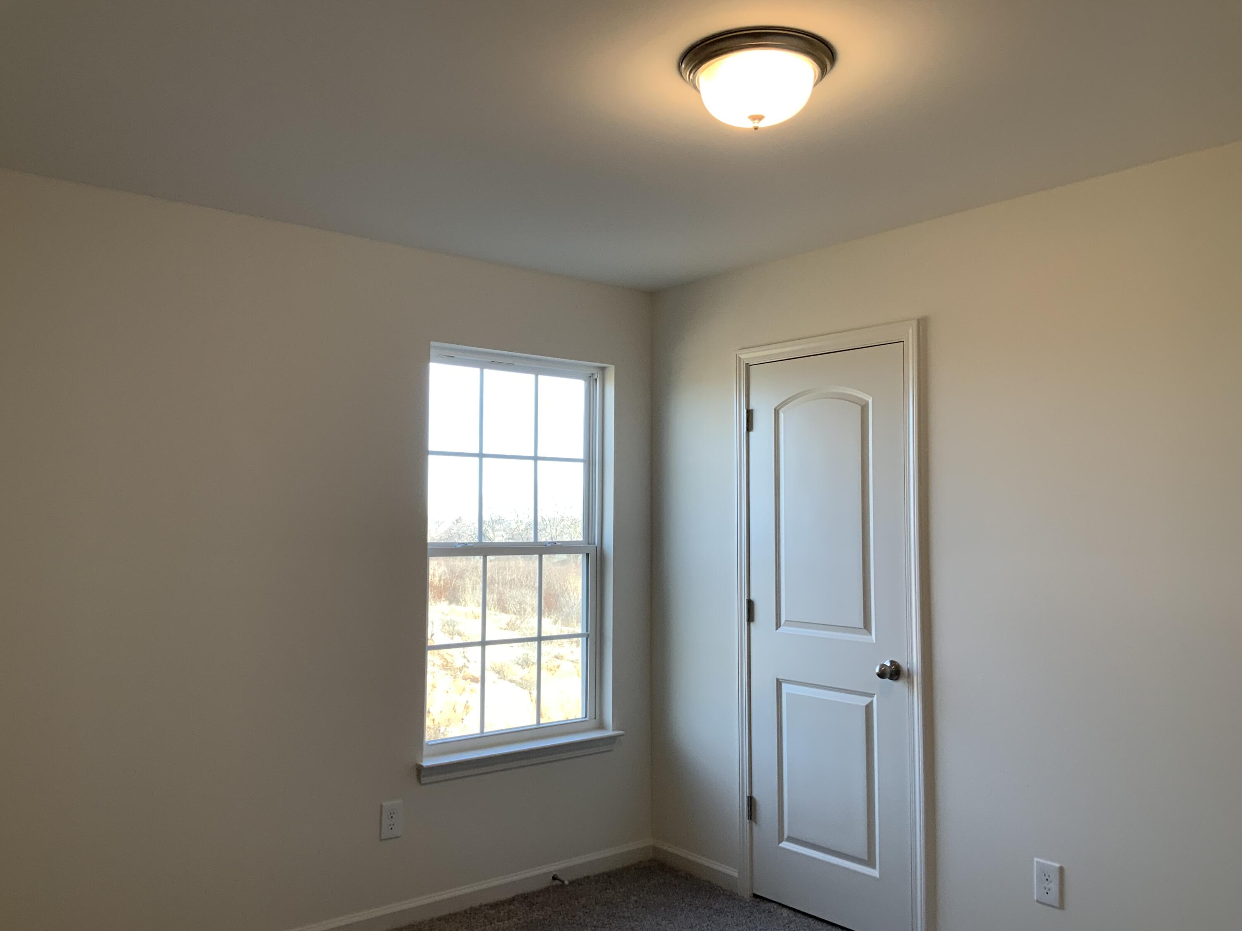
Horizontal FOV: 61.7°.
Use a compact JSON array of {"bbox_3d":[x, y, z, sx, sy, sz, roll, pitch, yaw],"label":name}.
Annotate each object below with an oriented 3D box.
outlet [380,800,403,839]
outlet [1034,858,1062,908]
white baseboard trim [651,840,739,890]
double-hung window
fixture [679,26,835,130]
[{"bbox_3d":[-0.803,1.244,3.648,0.080,0.125,0.010,3,-5,-40],"label":"outlet"},{"bbox_3d":[1.266,1.245,3.091,0.010,0.126,0.080,3,-5,-40],"label":"outlet"},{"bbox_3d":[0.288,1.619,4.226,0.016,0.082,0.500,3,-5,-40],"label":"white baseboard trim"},{"bbox_3d":[-0.412,0.336,4.138,0.850,1.545,0.090,3,-5,-40],"label":"double-hung window"},{"bbox_3d":[0.304,-0.826,2.320,0.345,0.153,0.345,0,-3,0],"label":"fixture"}]

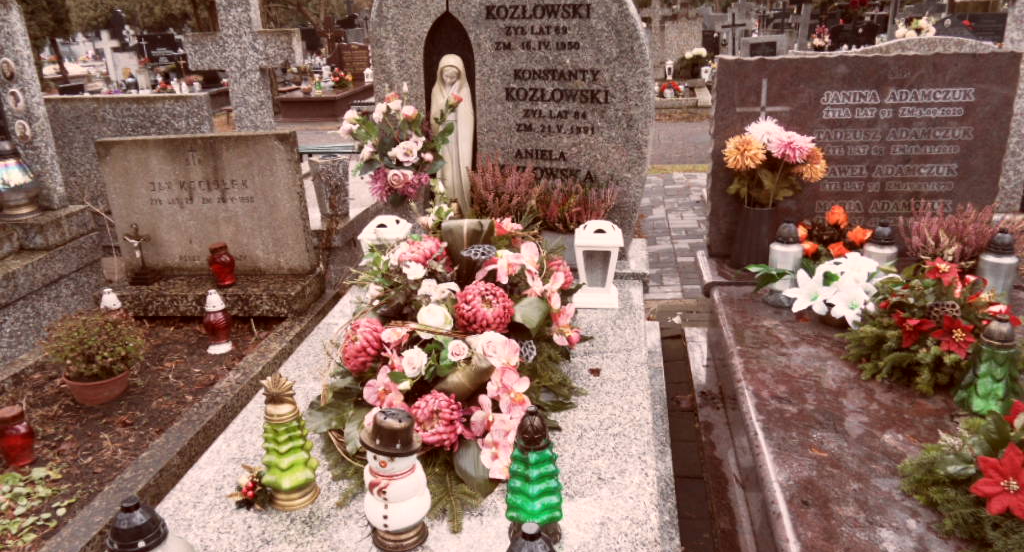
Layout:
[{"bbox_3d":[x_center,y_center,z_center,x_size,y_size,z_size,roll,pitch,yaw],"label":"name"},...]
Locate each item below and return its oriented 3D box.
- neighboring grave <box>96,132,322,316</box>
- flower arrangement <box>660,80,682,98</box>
[{"bbox_3d":[-1.096,-0.189,2.637,0.680,0.630,0.270,1,21,9],"label":"neighboring grave"},{"bbox_3d":[1.989,-2.355,8.911,0.300,0.220,0.240,2,24,5],"label":"flower arrangement"}]

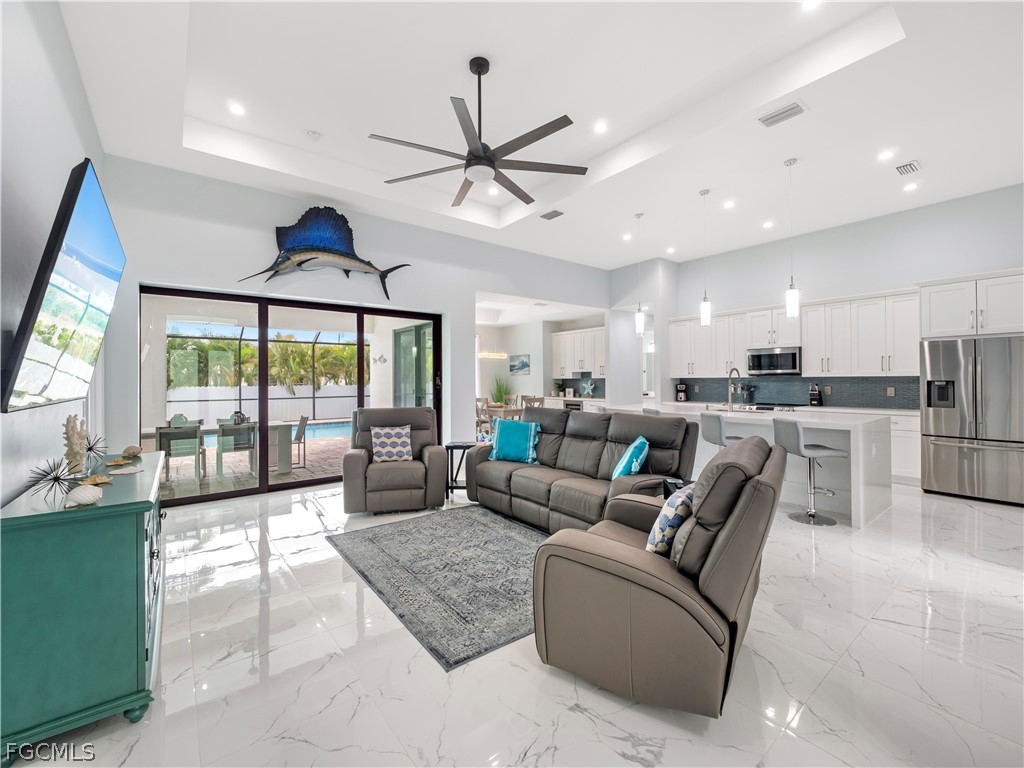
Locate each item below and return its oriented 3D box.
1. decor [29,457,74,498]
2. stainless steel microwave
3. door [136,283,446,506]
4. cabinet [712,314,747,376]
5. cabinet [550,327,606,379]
[{"bbox_3d":[-1.859,0.389,1.675,0.165,0.150,0.165,-1,1,-37],"label":"decor"},{"bbox_3d":[4.246,-0.340,6.617,0.400,0.420,0.755,-1,1,-38],"label":"stainless steel microwave"},{"bbox_3d":[-2.537,0.131,5.465,3.500,2.390,0.120,-1,1,-37],"label":"door"},{"bbox_3d":[3.912,-0.659,7.364,0.330,1.090,0.600,-1,1,-37],"label":"cabinet"},{"bbox_3d":[1.765,-0.696,9.992,0.330,1.130,1.930,-1,1,-37],"label":"cabinet"}]

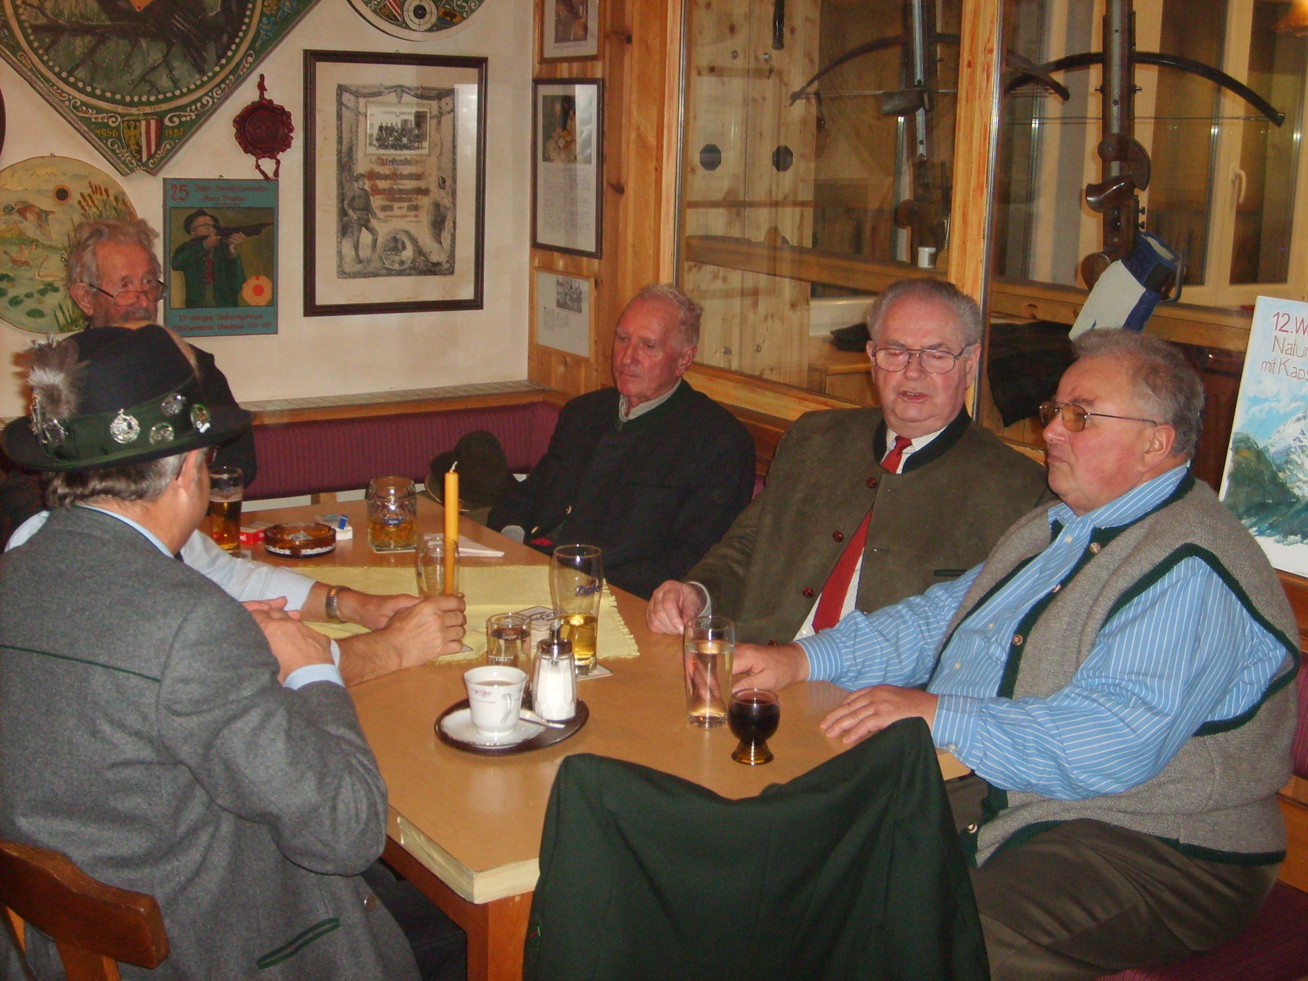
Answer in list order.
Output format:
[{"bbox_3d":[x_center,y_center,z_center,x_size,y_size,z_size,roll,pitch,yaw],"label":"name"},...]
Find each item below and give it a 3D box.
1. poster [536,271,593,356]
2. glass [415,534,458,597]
[{"bbox_3d":[-0.243,-0.463,4.233,0.018,0.204,0.302,-6,15,-32],"label":"poster"},{"bbox_3d":[-0.342,0.163,2.571,0.069,0.165,0.069,2,13,0],"label":"glass"}]

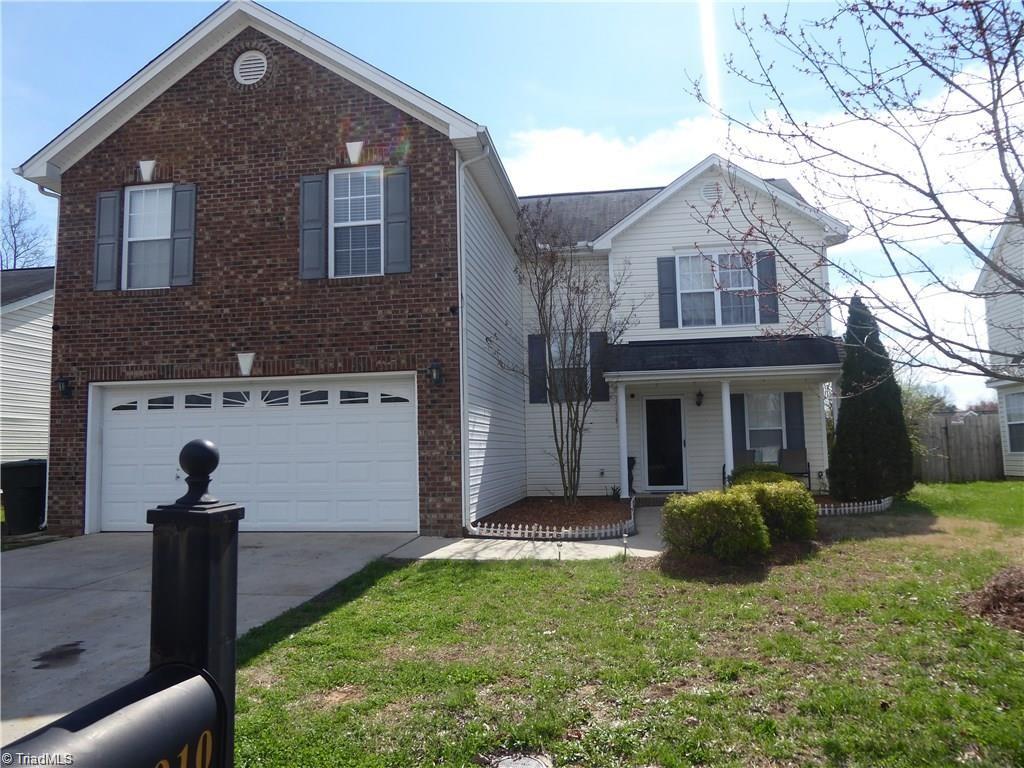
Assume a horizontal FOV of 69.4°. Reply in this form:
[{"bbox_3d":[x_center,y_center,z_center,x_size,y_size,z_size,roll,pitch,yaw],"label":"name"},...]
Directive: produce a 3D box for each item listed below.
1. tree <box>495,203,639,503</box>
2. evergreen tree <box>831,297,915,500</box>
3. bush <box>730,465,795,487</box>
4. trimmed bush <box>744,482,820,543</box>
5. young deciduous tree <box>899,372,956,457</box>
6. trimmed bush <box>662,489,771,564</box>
[{"bbox_3d":[1.285,-0.626,14.226,2.600,5.770,2.700,-2,-5,9],"label":"tree"},{"bbox_3d":[6.618,0.239,13.502,1.560,3.730,1.550,-2,-5,9],"label":"evergreen tree"},{"bbox_3d":[3.839,1.633,11.299,1.080,0.790,1.100,-2,-5,9],"label":"bush"},{"bbox_3d":[3.401,1.570,9.493,1.040,0.770,1.100,-2,-5,9],"label":"trimmed bush"},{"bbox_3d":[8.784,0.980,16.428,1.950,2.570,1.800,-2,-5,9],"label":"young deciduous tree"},{"bbox_3d":[2.279,1.514,8.225,1.170,0.760,1.150,-2,-5,9],"label":"trimmed bush"}]

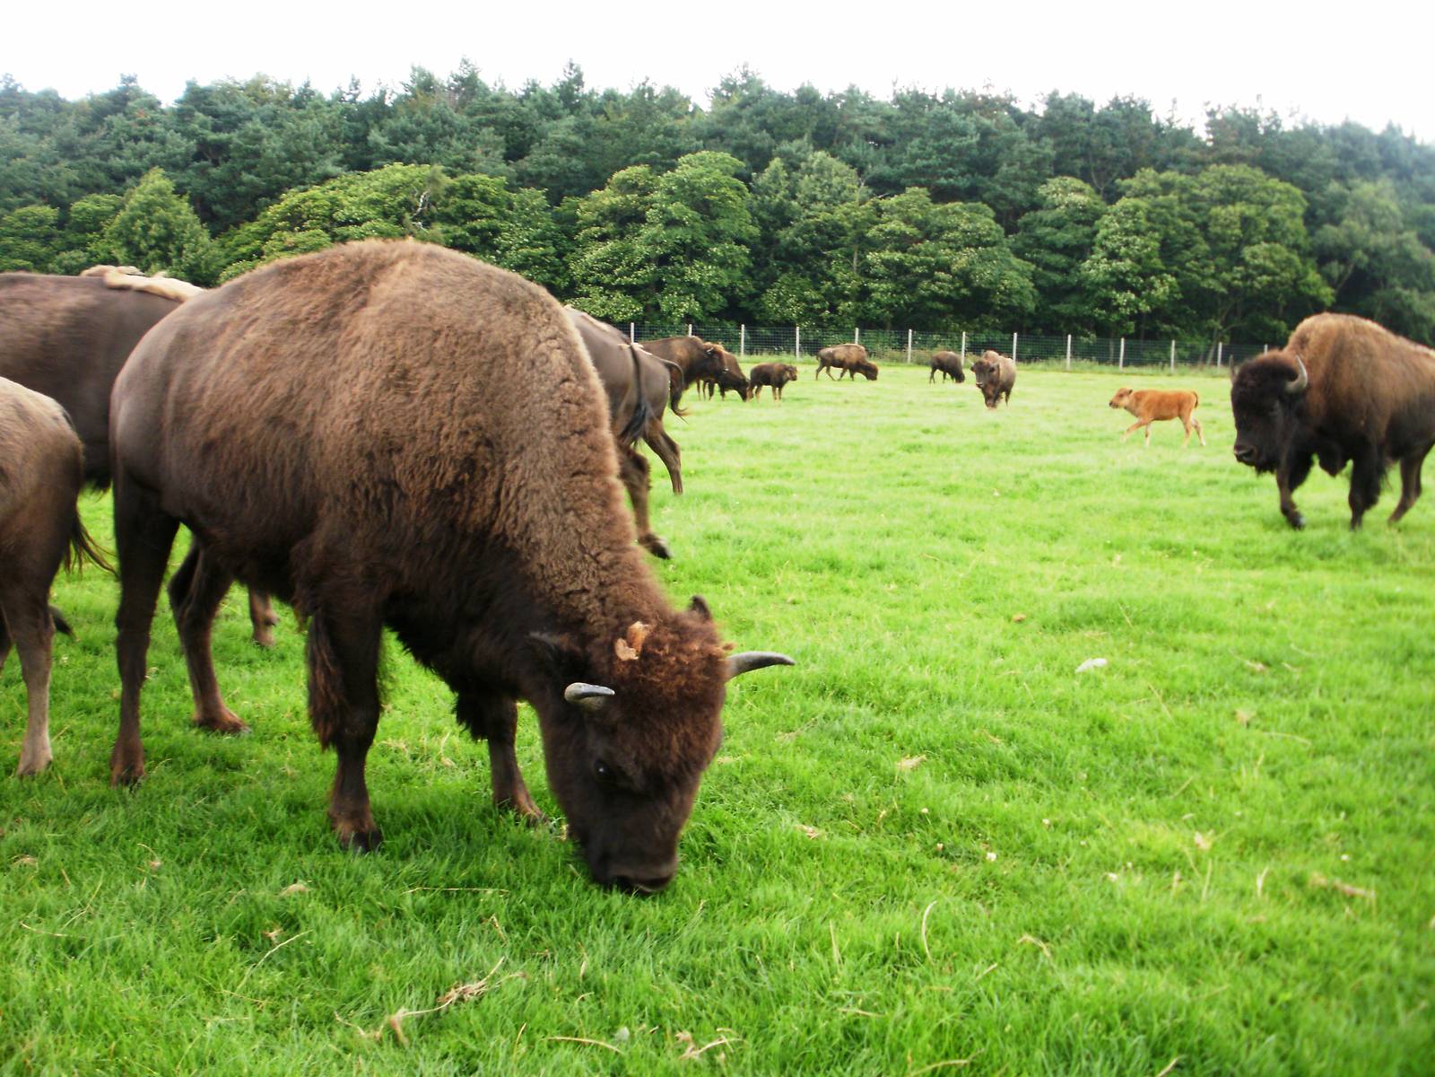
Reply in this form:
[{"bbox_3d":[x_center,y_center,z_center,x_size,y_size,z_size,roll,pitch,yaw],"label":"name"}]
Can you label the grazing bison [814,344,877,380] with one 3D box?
[{"bbox_3d":[4.468,-6.093,51.500,2.100,1.260,0.620,3,8,10],"label":"grazing bison"}]

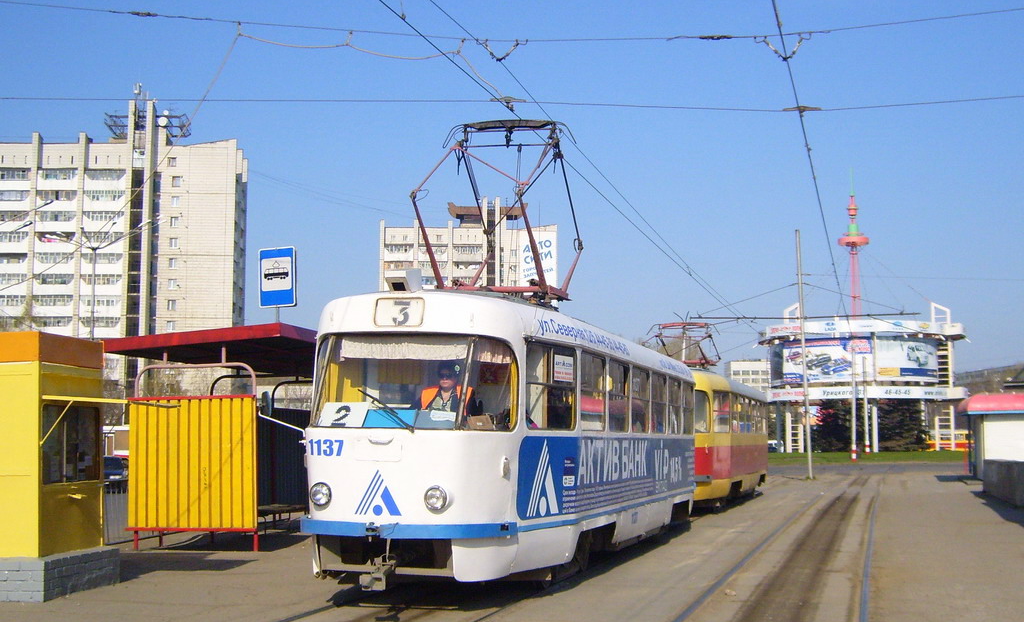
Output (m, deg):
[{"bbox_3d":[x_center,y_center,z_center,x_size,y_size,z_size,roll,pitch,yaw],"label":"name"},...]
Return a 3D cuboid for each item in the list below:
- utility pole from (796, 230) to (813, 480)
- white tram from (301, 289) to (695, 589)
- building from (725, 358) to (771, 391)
[{"bbox_3d":[12.636,1.779,44.744,0.220,10.789,0.220,-1,-7,0],"label":"utility pole"},{"bbox_3d":[0.703,1.922,14.864,2.500,3.100,12.200,-2,-7,19],"label":"white tram"},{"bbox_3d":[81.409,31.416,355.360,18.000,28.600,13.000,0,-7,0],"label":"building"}]

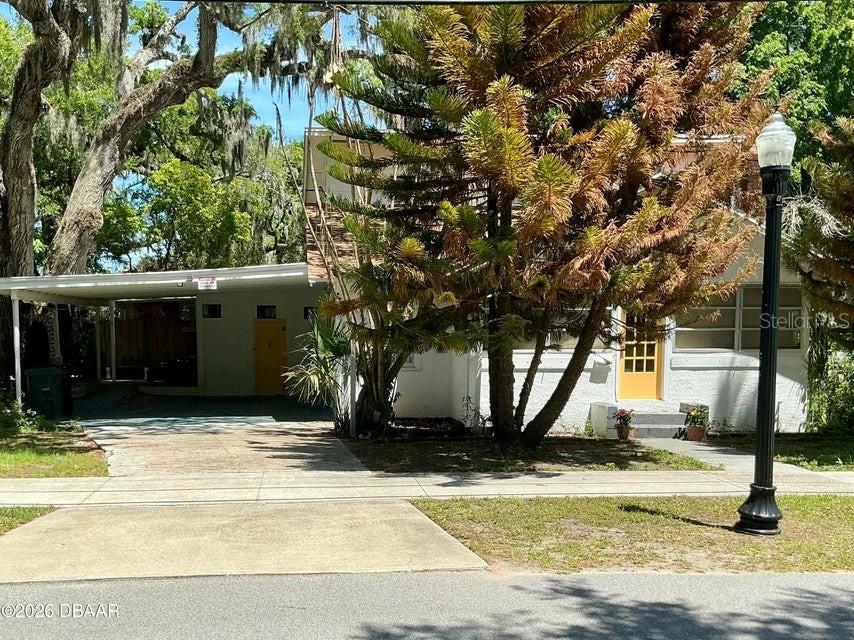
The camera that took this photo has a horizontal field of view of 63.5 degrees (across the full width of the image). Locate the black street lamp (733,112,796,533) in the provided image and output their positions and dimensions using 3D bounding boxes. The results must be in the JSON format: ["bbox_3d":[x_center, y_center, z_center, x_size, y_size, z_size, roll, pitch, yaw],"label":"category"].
[{"bbox_3d":[3.395,0.036,6.886,0.450,4.171,0.450,0,3,-11],"label":"black street lamp"}]

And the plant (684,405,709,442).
[{"bbox_3d":[4.917,1.867,12.600,0.430,0.660,0.430,0,3,-11],"label":"plant"}]

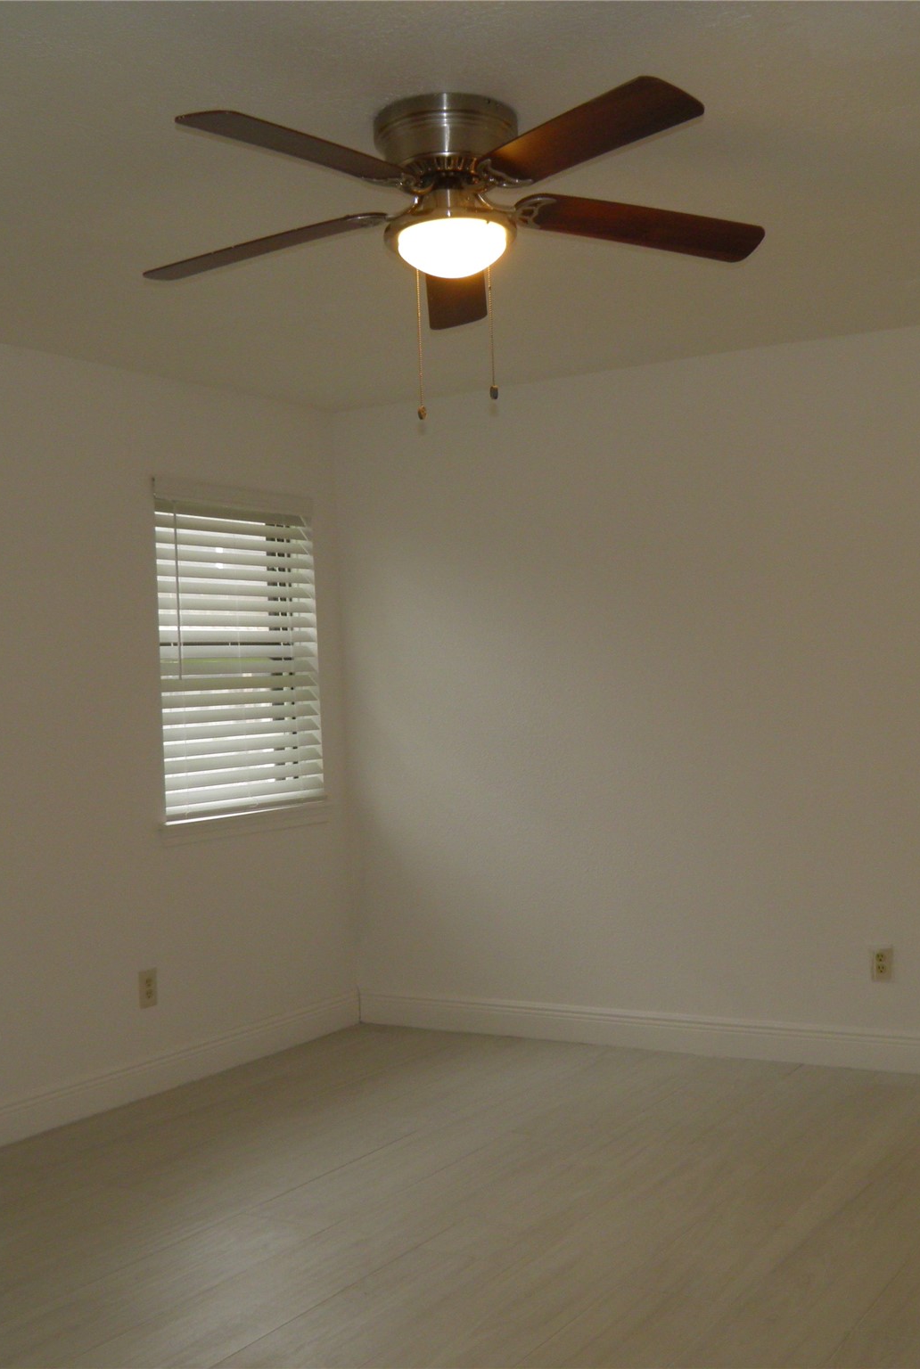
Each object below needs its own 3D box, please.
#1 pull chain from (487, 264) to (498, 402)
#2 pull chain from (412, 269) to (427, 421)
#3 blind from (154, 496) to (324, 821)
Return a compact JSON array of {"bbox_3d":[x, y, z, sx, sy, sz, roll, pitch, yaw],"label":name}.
[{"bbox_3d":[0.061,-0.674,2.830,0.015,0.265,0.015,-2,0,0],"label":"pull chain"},{"bbox_3d":[-0.079,-0.681,2.930,0.015,0.310,0.015,-2,0,0],"label":"pull chain"},{"bbox_3d":[-0.792,-0.101,5.440,0.060,1.110,0.870,-2,0,33],"label":"blind"}]

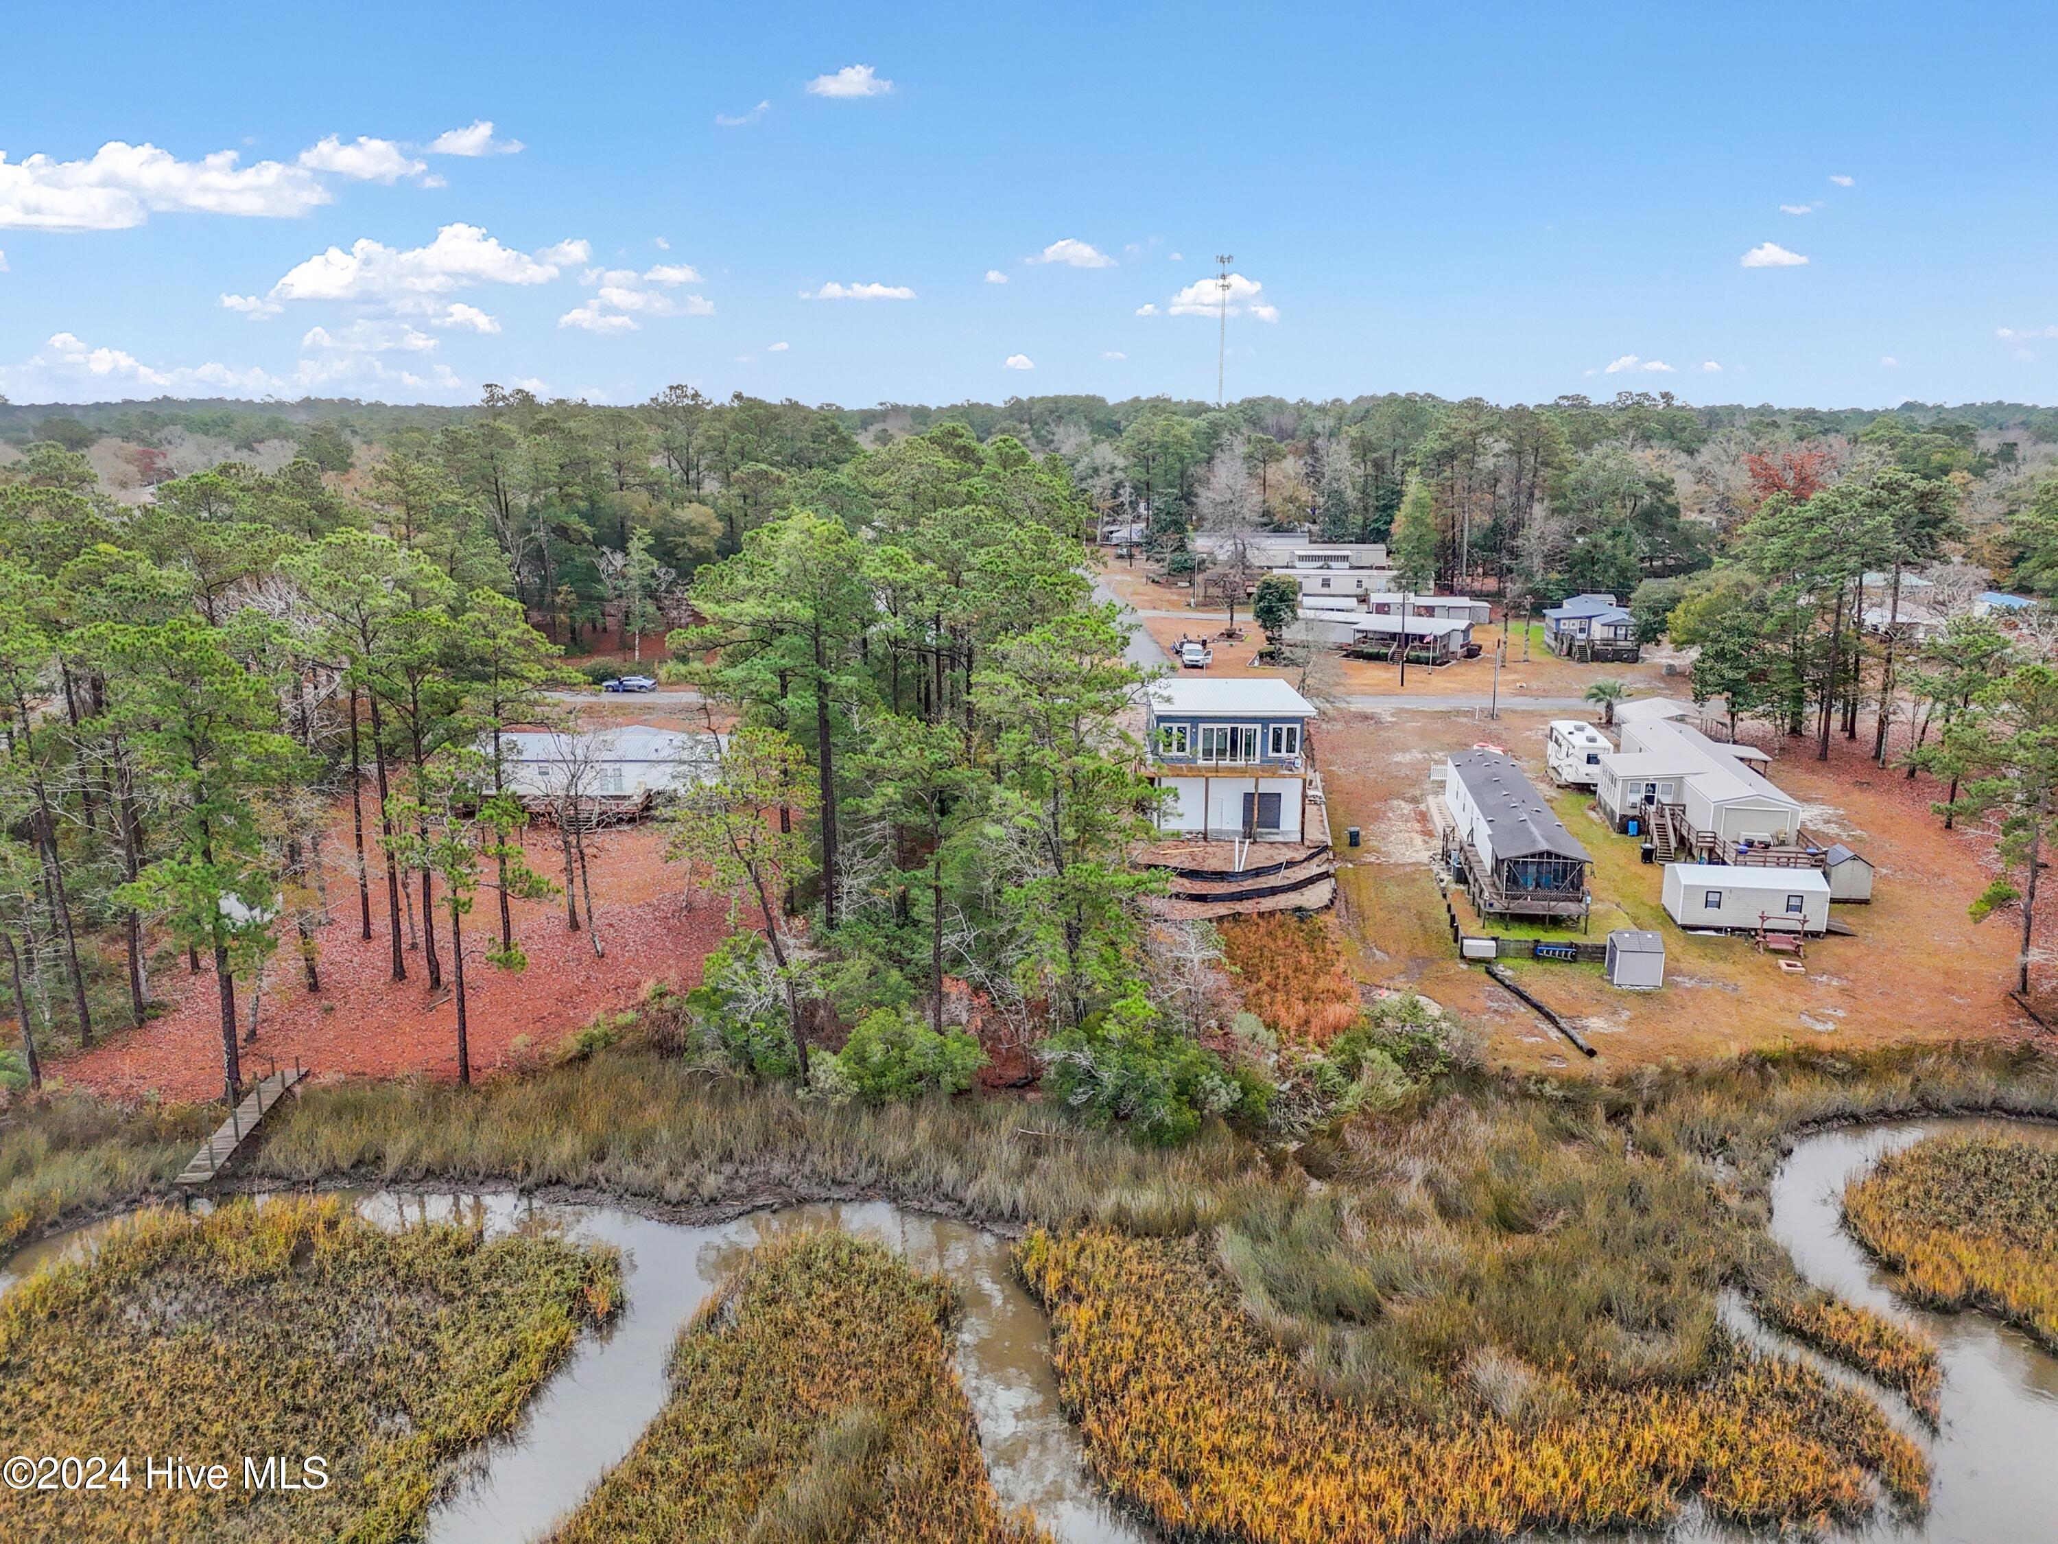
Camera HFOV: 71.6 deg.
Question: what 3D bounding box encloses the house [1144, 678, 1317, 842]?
[{"bbox_3d":[12.550,-1.194,92.235,9.600,7.750,13.500,1,15,2],"label":"house"}]

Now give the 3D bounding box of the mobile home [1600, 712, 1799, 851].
[{"bbox_3d":[41.303,0.853,91.024,8.800,4.400,24.500,2,15,8],"label":"mobile home"}]

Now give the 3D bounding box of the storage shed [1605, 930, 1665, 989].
[{"bbox_3d":[28.075,8.459,66.126,2.150,2.250,2.200,2,15,7],"label":"storage shed"}]

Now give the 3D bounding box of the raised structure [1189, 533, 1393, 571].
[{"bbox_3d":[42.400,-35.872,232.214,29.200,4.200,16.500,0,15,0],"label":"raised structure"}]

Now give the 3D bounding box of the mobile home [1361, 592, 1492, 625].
[{"bbox_3d":[47.900,-19.807,171.892,14.800,3.200,4.200,1,15,3],"label":"mobile home"}]

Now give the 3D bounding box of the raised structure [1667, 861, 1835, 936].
[{"bbox_3d":[36.600,6.223,73.113,7.100,2.850,3.550,2,15,8],"label":"raised structure"}]

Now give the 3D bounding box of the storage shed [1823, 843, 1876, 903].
[{"bbox_3d":[43.875,5.417,76.597,2.050,2.850,2.300,2,15,8],"label":"storage shed"}]

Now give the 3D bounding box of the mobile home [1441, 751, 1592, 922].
[{"bbox_3d":[27.336,3.330,82.617,4.800,3.850,23.000,2,15,8],"label":"mobile home"}]

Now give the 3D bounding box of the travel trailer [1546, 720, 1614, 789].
[{"bbox_3d":[39.071,-1.250,101.167,2.600,3.150,8.200,2,15,7],"label":"travel trailer"}]

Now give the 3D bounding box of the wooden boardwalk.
[{"bbox_3d":[-30.433,13.605,55.509,1.140,1.550,7.850,0,15,0],"label":"wooden boardwalk"}]

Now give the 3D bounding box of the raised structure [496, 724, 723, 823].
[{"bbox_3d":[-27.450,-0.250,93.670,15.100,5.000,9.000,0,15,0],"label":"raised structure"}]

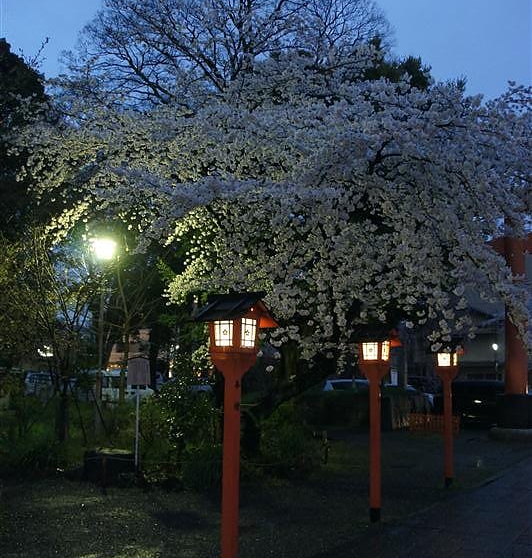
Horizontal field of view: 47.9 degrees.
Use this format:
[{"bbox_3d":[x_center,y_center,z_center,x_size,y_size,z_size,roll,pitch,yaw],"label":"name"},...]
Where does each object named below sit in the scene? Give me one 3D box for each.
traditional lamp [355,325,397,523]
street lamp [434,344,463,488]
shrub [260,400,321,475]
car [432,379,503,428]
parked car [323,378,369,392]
[{"bbox_3d":[1.261,1.662,7.077,0.500,2.260,0.450,-7,-12,34],"label":"traditional lamp"},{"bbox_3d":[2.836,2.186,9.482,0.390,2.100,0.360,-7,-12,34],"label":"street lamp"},{"bbox_3d":[0.447,2.785,10.980,1.150,1.350,1.150,0,-10,0],"label":"shrub"},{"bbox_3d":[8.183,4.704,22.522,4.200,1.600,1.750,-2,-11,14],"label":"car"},{"bbox_3d":[4.280,4.715,23.537,4.400,1.520,1.720,-4,-11,23],"label":"parked car"}]

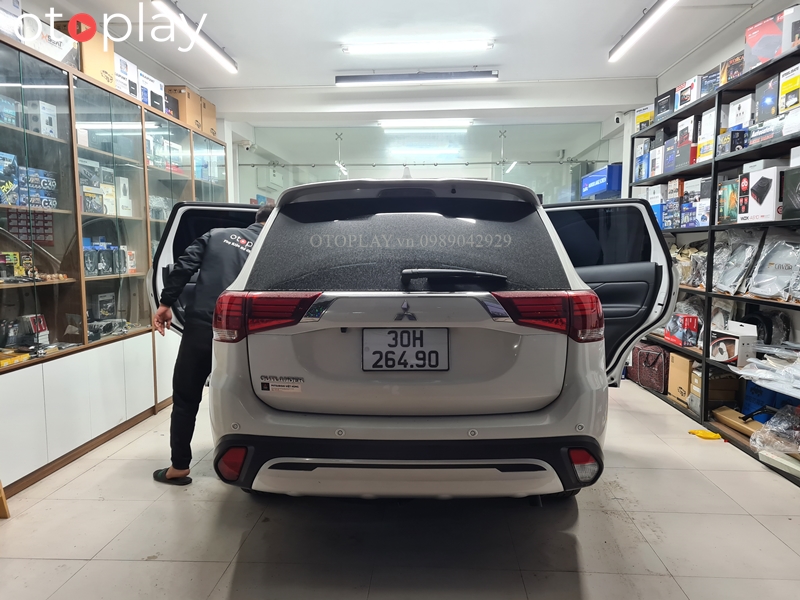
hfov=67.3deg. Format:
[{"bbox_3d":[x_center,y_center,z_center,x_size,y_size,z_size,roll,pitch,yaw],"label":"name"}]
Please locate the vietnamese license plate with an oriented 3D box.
[{"bbox_3d":[0.023,0.189,2.290,0.333,0.167,0.020,0,5,2],"label":"vietnamese license plate"}]

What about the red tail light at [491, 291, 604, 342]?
[{"bbox_3d":[0.609,0.062,2.398,0.520,0.210,0.300,0,5,-1],"label":"red tail light"}]

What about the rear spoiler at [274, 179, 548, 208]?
[{"bbox_3d":[0.033,-0.435,2.473,1.100,0.120,0.270,0,5,2],"label":"rear spoiler"}]

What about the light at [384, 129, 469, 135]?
[{"bbox_3d":[0.366,-2.327,8.300,1.180,0.070,0.080,0,5,3],"label":"light"}]

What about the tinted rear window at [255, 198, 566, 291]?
[{"bbox_3d":[0.027,-0.230,2.497,1.300,0.460,0.150,0,-26,3],"label":"tinted rear window"}]

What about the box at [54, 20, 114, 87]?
[{"bbox_3d":[-2.114,-1.641,4.048,0.180,0.325,0.395,0,5,3],"label":"box"}]

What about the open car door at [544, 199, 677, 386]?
[{"bbox_3d":[1.197,-0.015,3.770,0.250,1.190,1.050,-4,6,-39],"label":"open car door"}]

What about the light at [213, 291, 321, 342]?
[{"bbox_3d":[-0.554,0.065,2.441,0.520,0.210,0.300,0,5,6],"label":"light"}]

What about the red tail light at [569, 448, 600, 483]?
[{"bbox_3d":[0.715,0.640,2.337,0.125,0.135,0.075,-1,5,-13],"label":"red tail light"}]

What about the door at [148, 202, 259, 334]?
[{"bbox_3d":[-1.040,-0.010,3.853,0.250,1.190,1.050,4,7,43],"label":"door"}]

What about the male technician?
[{"bbox_3d":[-1.012,0.232,3.531,0.700,1.570,0.550,1,5,13],"label":"male technician"}]

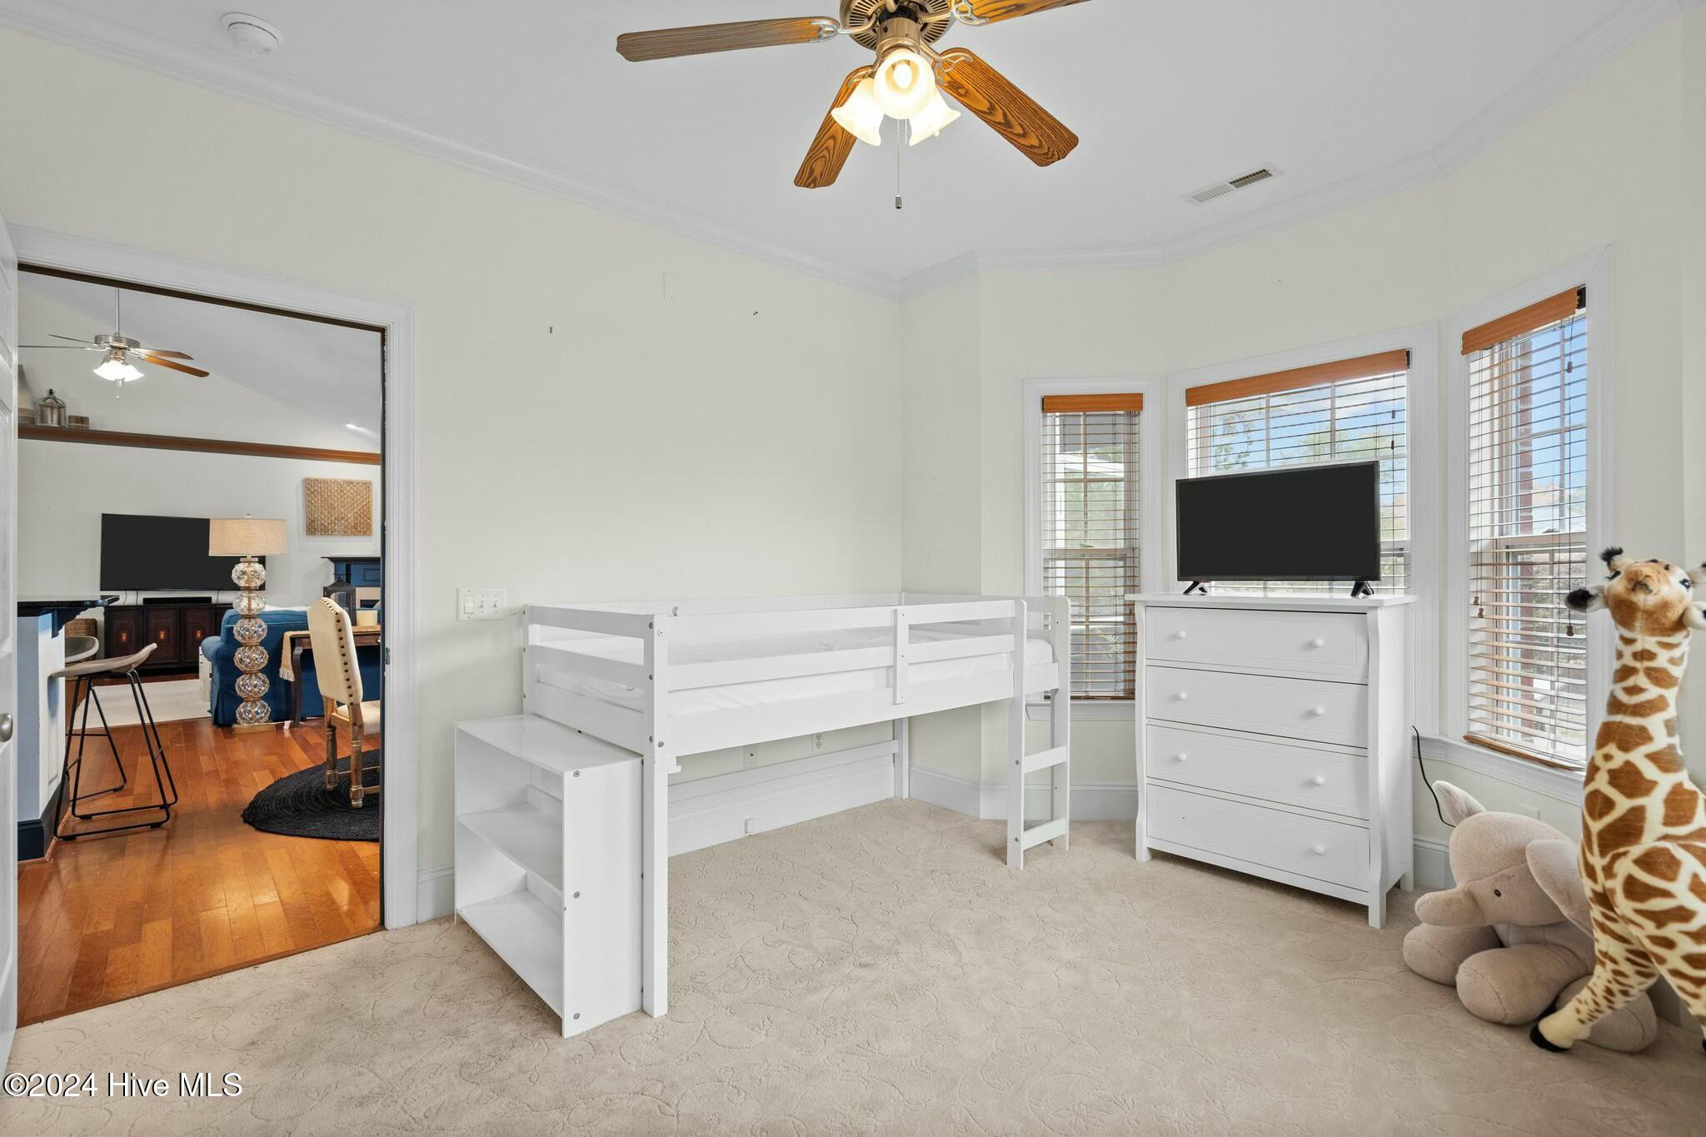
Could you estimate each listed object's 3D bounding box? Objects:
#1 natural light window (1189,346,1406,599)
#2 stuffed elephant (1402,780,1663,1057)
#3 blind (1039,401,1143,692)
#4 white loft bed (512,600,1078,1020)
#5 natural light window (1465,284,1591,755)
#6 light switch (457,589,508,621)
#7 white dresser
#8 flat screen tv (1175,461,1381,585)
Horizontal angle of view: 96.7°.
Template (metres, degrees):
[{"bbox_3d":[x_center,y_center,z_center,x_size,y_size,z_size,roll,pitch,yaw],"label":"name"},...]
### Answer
[{"bbox_3d":[1.901,-0.108,3.306,0.080,1.510,0.885,0,-1,-42],"label":"natural light window"},{"bbox_3d":[1.933,0.954,2.214,0.470,0.520,0.570,0,0,10],"label":"stuffed elephant"},{"bbox_3d":[1.179,-0.103,3.719,0.488,1.500,0.060,0,0,3],"label":"blind"},{"bbox_3d":[-0.124,0.679,3.075,1.970,1.094,1.080,0,-1,-42],"label":"white loft bed"},{"bbox_3d":[2.239,-0.117,2.550,0.060,1.485,0.485,0,0,3],"label":"natural light window"},{"bbox_3d":[-1.342,0.133,2.748,0.167,0.115,0.015,0,-1,-41],"label":"light switch"},{"bbox_3d":[1.641,0.665,3.022,0.510,1.111,0.905,0,-1,-44],"label":"white dresser"},{"bbox_3d":[1.650,-0.152,2.998,0.090,0.462,0.733,0,-1,-43],"label":"flat screen tv"}]

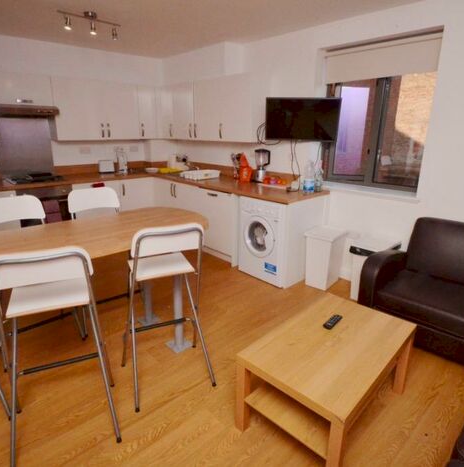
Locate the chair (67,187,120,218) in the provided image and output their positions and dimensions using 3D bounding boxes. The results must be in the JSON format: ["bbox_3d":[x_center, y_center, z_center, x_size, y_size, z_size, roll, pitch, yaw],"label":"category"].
[{"bbox_3d":[-0.993,0.197,2.439,0.480,1.020,0.480,-12,21,-35],"label":"chair"}]

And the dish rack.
[{"bbox_3d":[-0.437,-0.817,4.279,0.380,0.120,0.430,17,24,42],"label":"dish rack"}]

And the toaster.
[{"bbox_3d":[-1.851,-0.981,4.581,0.215,0.180,0.165,-13,22,-37],"label":"toaster"}]

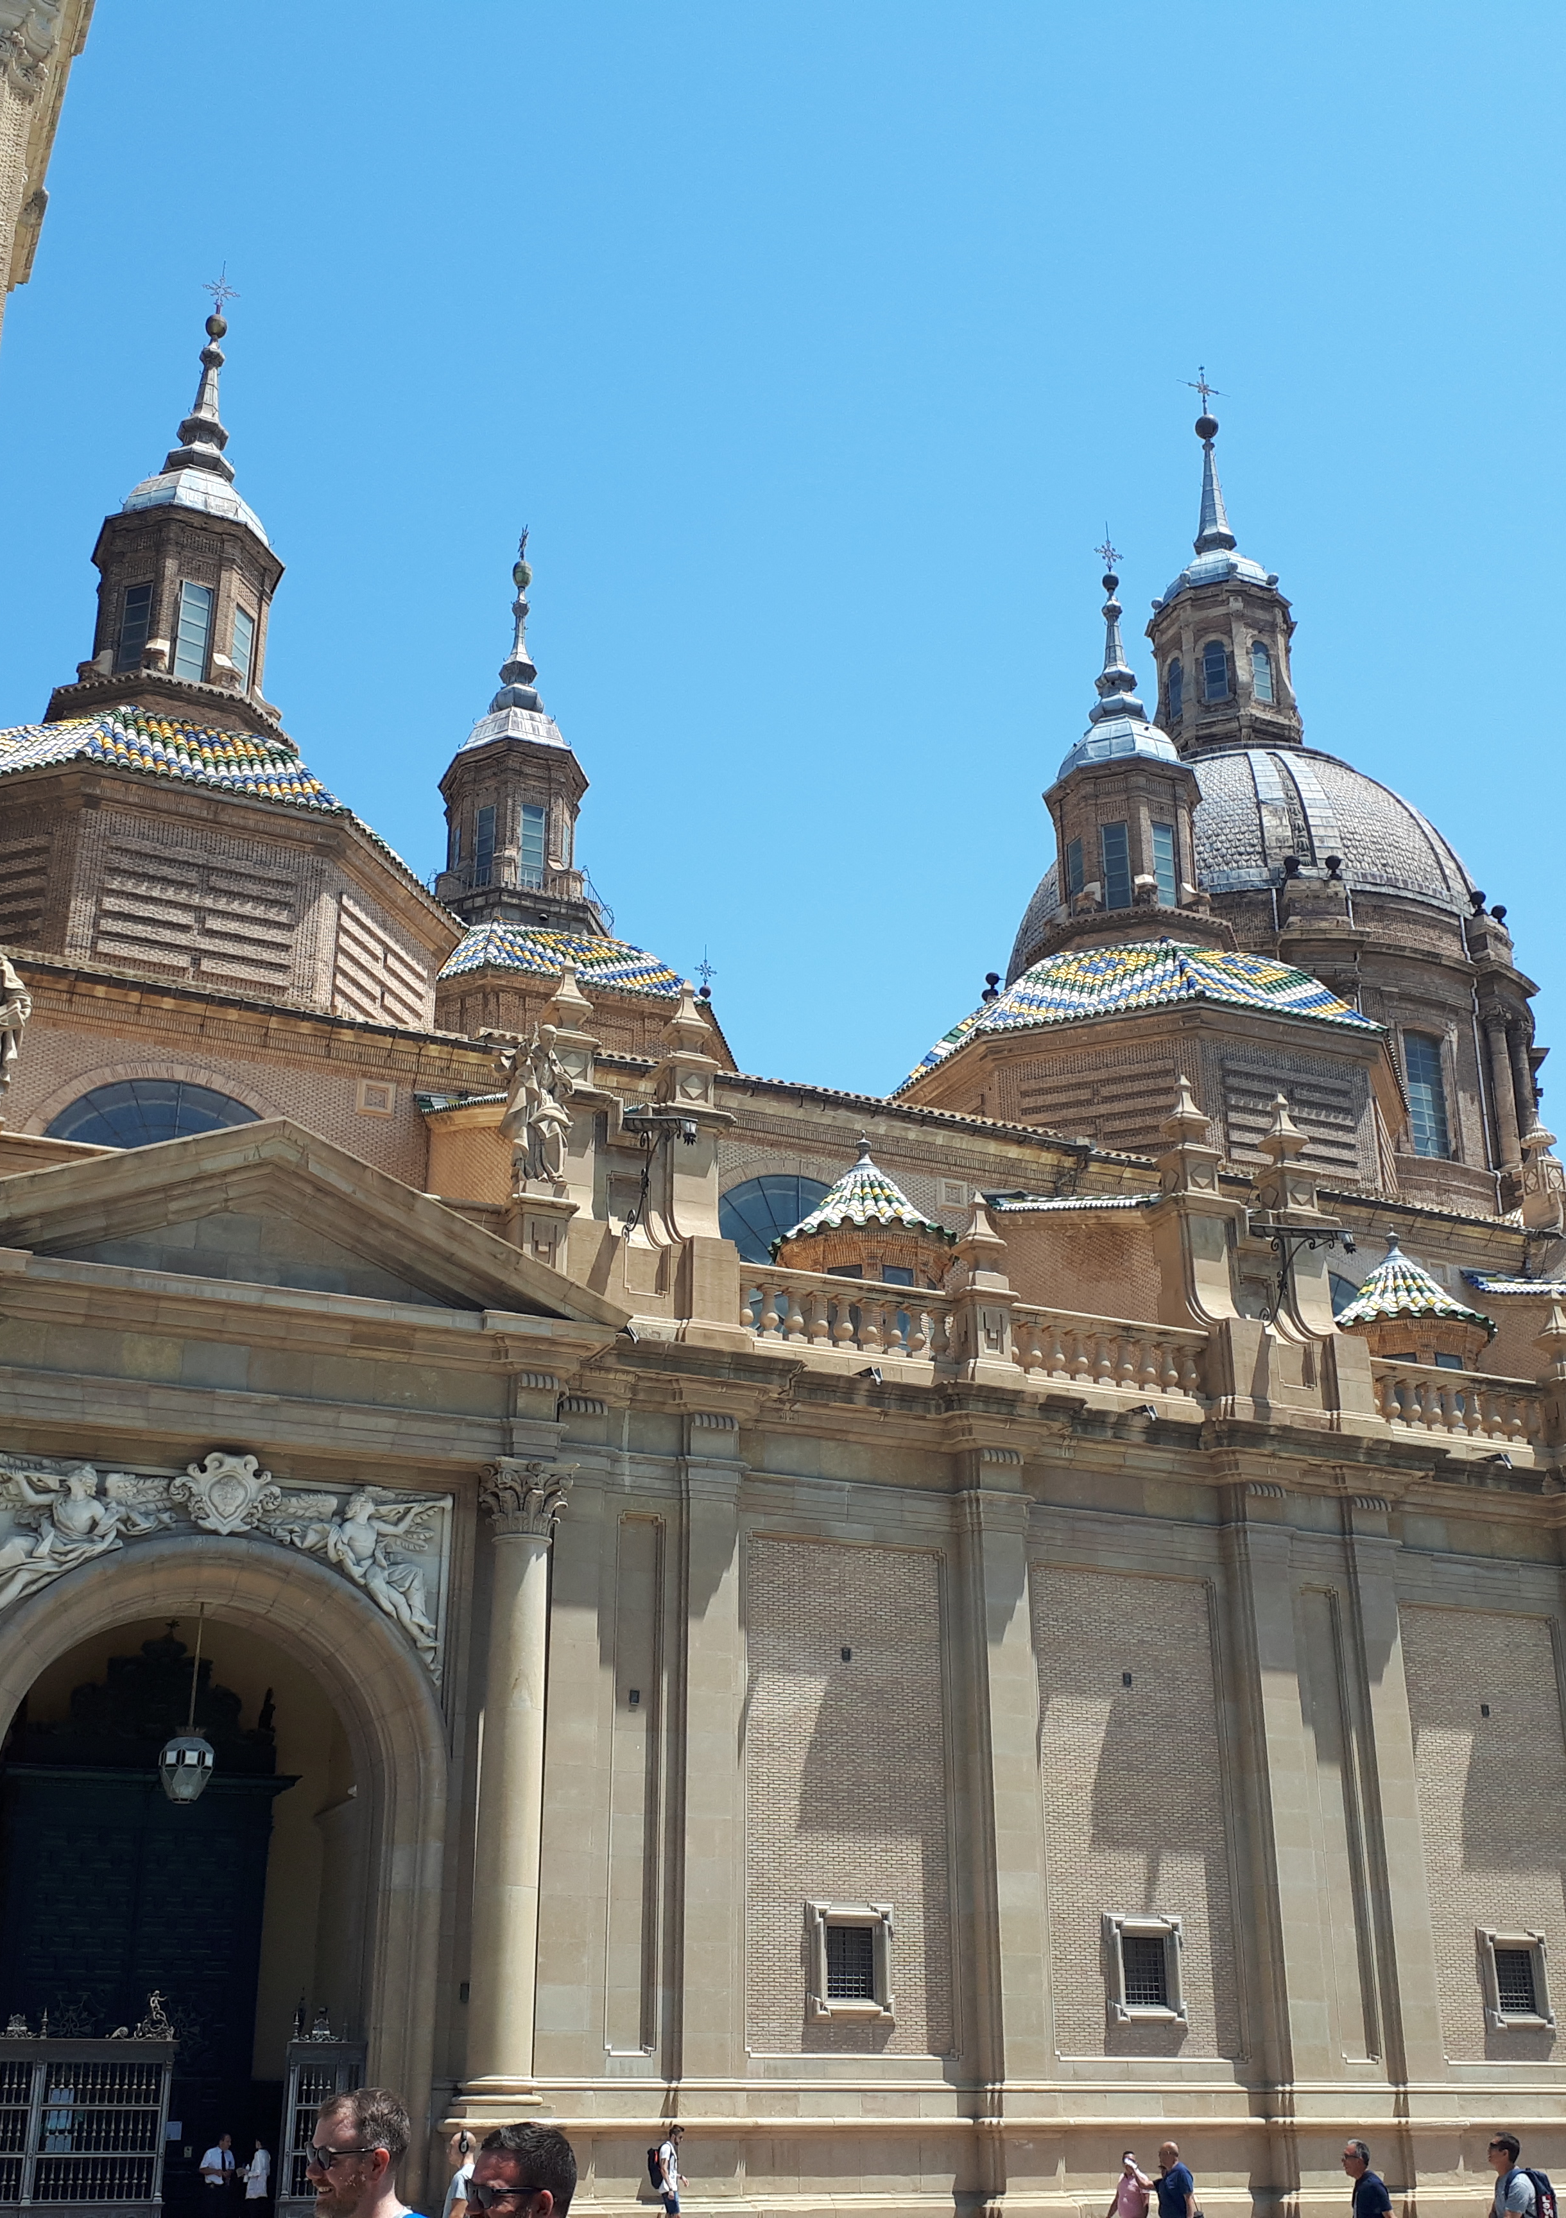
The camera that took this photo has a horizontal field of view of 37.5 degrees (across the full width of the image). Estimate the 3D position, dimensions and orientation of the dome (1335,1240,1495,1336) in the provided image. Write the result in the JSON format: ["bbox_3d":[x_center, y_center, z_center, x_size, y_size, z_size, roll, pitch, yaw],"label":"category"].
[{"bbox_3d":[15.185,4.502,56.034,3.900,2.900,3.900,10,-25,-22],"label":"dome"}]

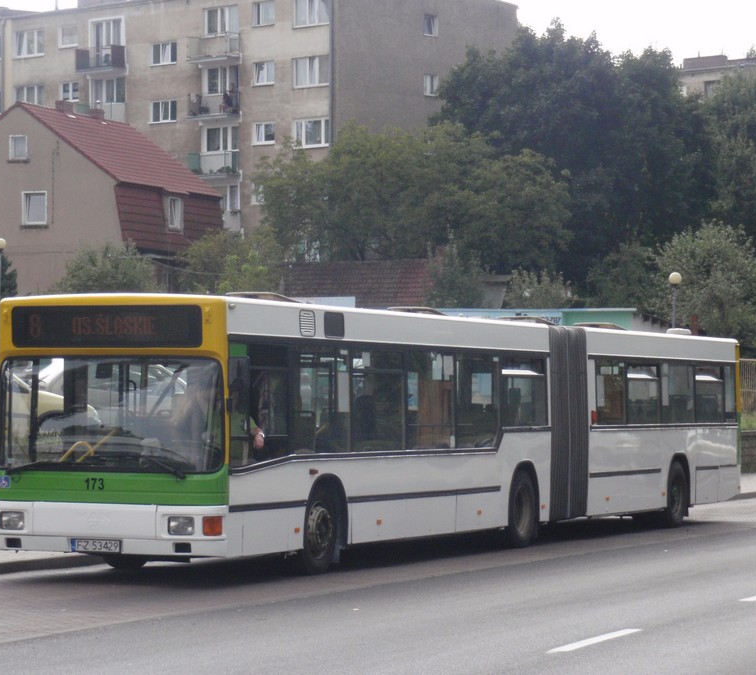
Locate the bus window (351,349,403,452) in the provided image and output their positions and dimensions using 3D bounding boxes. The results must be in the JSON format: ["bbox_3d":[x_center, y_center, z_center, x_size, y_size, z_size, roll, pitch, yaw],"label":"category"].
[{"bbox_3d":[-0.008,0.658,27.278,0.050,1.070,1.360,-1,-2,23],"label":"bus window"}]

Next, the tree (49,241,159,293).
[{"bbox_3d":[-8.836,-1.648,84.000,3.500,3.000,3.200,1,-1,0],"label":"tree"}]

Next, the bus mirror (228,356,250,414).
[{"bbox_3d":[-1.267,0.439,23.932,0.220,0.520,0.140,-1,-2,23],"label":"bus mirror"}]

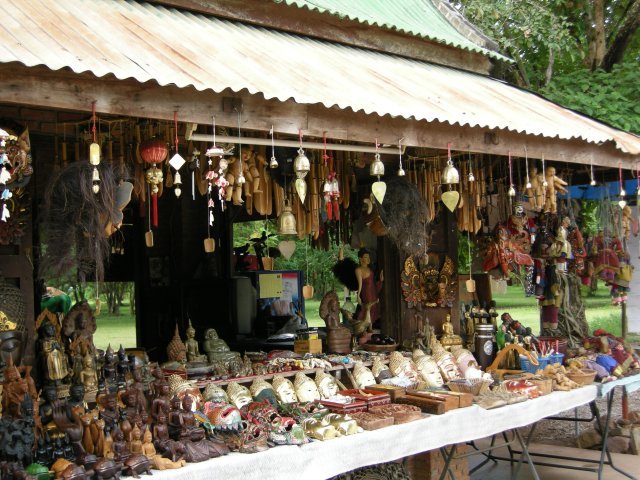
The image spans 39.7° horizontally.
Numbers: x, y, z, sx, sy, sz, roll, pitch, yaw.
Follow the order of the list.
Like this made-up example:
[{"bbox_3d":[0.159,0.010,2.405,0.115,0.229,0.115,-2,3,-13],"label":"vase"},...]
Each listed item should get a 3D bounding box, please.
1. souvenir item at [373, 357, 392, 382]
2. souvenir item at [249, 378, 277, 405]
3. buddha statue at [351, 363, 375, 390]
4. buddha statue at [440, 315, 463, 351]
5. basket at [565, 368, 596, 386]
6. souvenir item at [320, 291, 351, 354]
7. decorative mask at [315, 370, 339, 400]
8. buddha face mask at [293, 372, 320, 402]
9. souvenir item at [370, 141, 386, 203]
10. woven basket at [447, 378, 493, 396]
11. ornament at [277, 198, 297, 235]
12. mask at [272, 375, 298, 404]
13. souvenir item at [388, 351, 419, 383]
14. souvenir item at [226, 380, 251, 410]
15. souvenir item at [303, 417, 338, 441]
[{"bbox_3d":[0.337,0.700,4.750,0.100,0.155,0.070,0,-41,-43],"label":"souvenir item"},{"bbox_3d":[-0.281,0.746,4.342,0.107,0.162,0.073,0,-39,-42],"label":"souvenir item"},{"bbox_3d":[0.241,0.741,4.806,0.113,0.171,0.077,0,-39,-42],"label":"buddha statue"},{"bbox_3d":[0.785,0.551,5.300,0.125,0.210,0.090,-1,-3,-32],"label":"buddha statue"},{"bbox_3d":[1.429,0.750,4.850,0.150,0.070,0.150,0,-3,-43],"label":"basket"},{"bbox_3d":[0.090,0.480,5.200,0.150,0.375,0.150,0,-3,-42],"label":"souvenir item"},{"bbox_3d":[0.039,0.755,4.626,0.112,0.170,0.076,0,-39,-42],"label":"decorative mask"},{"bbox_3d":[-0.069,0.752,4.530,0.116,0.175,0.079,0,-39,-42],"label":"buddha face mask"},{"bbox_3d":[0.254,-0.297,3.850,0.066,0.278,0.060,-1,-1,6],"label":"souvenir item"},{"bbox_3d":[0.757,0.747,4.500,0.150,0.075,0.190,0,-3,-43],"label":"woven basket"},{"bbox_3d":[-0.153,-0.106,4.050,0.090,0.160,0.090,-2,-2,0],"label":"ornament"},{"bbox_3d":[-0.164,0.706,4.200,0.105,0.155,0.070,0,-41,-43],"label":"mask"},{"bbox_3d":[0.471,0.719,5.011,0.141,0.214,0.096,0,-39,-42],"label":"souvenir item"},{"bbox_3d":[-0.386,0.742,4.250,0.103,0.156,0.070,0,-39,-42],"label":"souvenir item"},{"bbox_3d":[0.003,0.794,3.756,0.090,0.075,0.140,0,-2,-42],"label":"souvenir item"}]

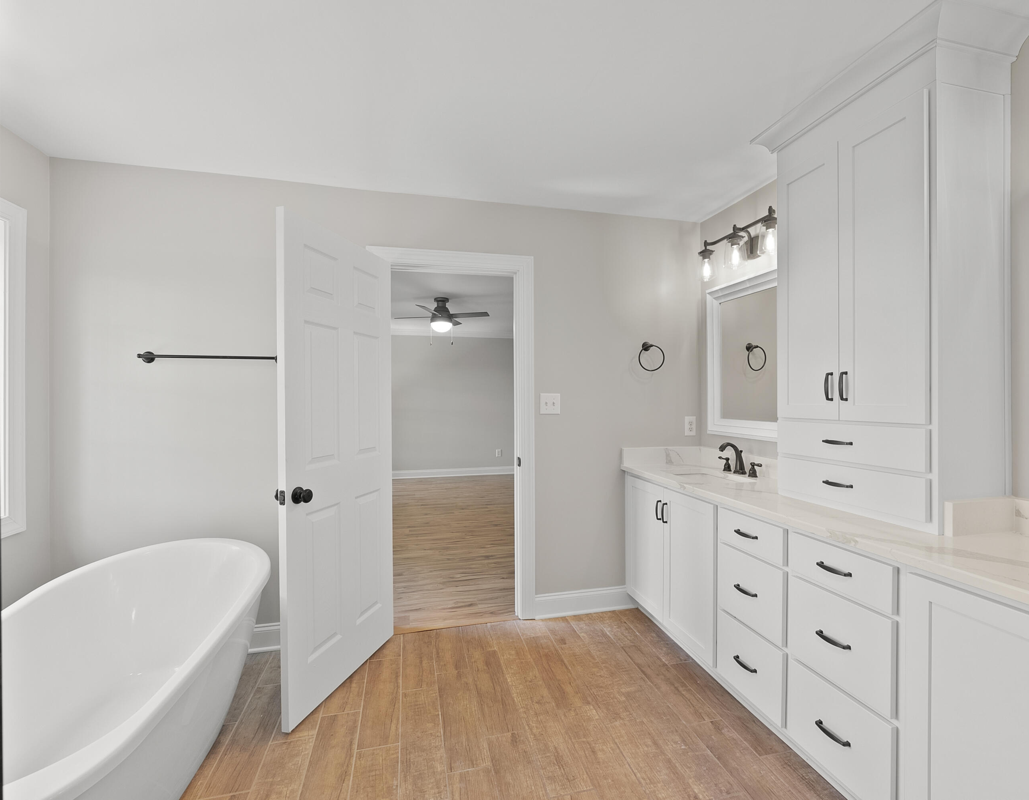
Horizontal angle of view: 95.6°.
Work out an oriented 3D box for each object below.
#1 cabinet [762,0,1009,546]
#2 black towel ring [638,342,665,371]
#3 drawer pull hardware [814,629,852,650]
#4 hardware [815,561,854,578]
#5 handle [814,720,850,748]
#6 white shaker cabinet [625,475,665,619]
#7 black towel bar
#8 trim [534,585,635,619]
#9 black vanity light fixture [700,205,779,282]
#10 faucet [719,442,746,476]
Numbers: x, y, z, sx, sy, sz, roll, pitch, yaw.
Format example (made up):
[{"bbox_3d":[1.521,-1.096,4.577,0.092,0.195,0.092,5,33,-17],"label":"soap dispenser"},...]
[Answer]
[{"bbox_3d":[1.331,-0.372,1.734,0.346,1.556,0.693,0,0,-13],"label":"cabinet"},{"bbox_3d":[0.837,-0.268,2.883,0.175,0.189,0.076,0,0,-13],"label":"black towel ring"},{"bbox_3d":[0.997,0.750,1.458,0.029,0.016,0.108,0,0,-13],"label":"drawer pull hardware"},{"bbox_3d":[0.997,0.529,1.456,0.029,0.016,0.108,0,0,-13],"label":"hardware"},{"bbox_3d":[0.997,1.047,1.463,0.029,0.016,0.108,0,0,-13],"label":"handle"},{"bbox_3d":[0.972,0.818,2.712,0.502,0.783,0.462,0,0,-13],"label":"white shaker cabinet"},{"bbox_3d":[-1.501,-0.210,2.329,0.657,0.057,0.076,0,0,-13],"label":"black towel bar"},{"bbox_3d":[0.448,1.224,2.825,0.662,0.146,0.018,0,0,-13],"label":"trim"},{"bbox_3d":[1.214,-0.817,2.510,0.206,0.241,0.632,0,0,-13],"label":"black vanity light fixture"},{"bbox_3d":[1.191,0.318,2.542,0.166,0.169,0.065,0,0,-13],"label":"faucet"}]

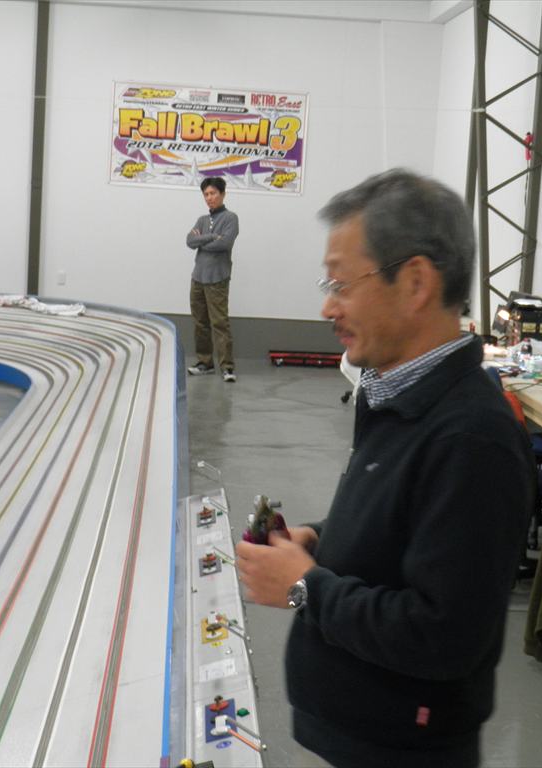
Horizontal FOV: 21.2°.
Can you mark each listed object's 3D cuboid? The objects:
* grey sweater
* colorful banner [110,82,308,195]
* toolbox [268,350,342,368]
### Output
[{"bbox_3d":[-0.484,-1.160,12.160,0.420,0.660,0.300,5,8,15],"label":"grey sweater"},{"bbox_3d":[-0.583,-2.296,13.581,1.820,0.950,0.020,3,8,-5],"label":"colorful banner"},{"bbox_3d":[0.329,-0.225,13.456,0.670,0.125,0.280,3,8,-5],"label":"toolbox"}]

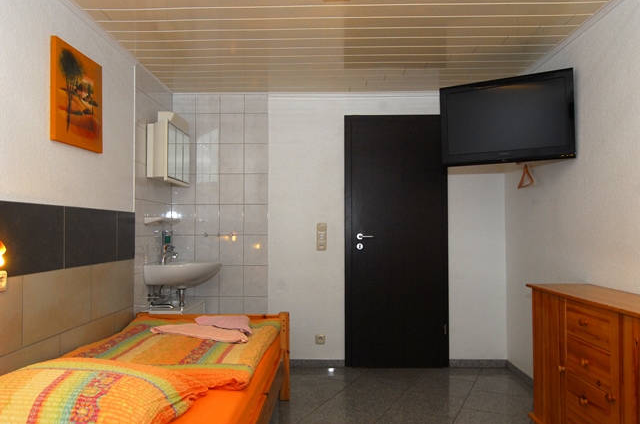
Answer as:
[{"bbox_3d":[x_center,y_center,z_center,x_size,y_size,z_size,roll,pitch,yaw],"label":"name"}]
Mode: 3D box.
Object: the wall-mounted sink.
[{"bbox_3d":[-0.984,0.474,3.581,0.493,0.184,0.560,0,-2,2],"label":"wall-mounted sink"}]

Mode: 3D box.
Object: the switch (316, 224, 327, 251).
[{"bbox_3d":[0.018,0.206,3.900,0.080,0.225,0.013,0,-2,2],"label":"switch"}]

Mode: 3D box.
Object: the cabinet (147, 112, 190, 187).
[{"bbox_3d":[-1.136,-0.455,3.619,0.188,0.503,0.515,0,-2,2],"label":"cabinet"}]

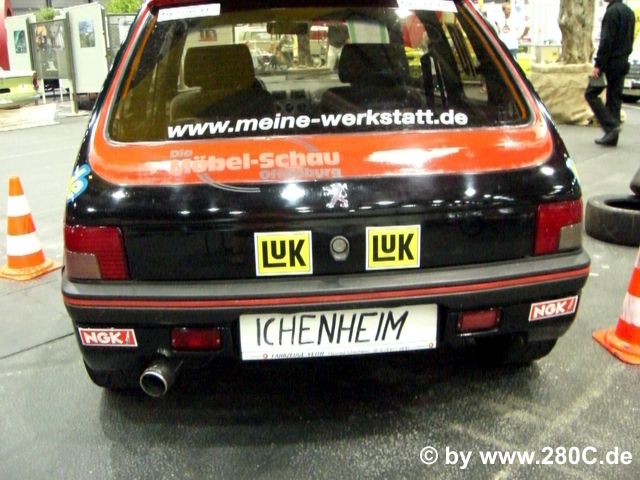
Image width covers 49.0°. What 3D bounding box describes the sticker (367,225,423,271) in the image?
[{"bbox_3d":[0.194,0.021,1.870,0.148,0.118,0.010,-3,16,-5],"label":"sticker"}]

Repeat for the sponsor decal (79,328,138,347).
[{"bbox_3d":[-0.572,0.264,1.900,0.163,0.053,0.010,-1,21,13],"label":"sponsor decal"}]

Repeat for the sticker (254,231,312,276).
[{"bbox_3d":[-0.096,0.038,1.846,0.148,0.118,0.010,-3,16,-5],"label":"sticker"}]

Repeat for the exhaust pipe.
[{"bbox_3d":[-0.439,0.365,1.950,0.075,0.075,0.160,-1,16,3],"label":"exhaust pipe"}]

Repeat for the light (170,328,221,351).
[{"bbox_3d":[-0.330,0.261,1.872,0.121,0.054,0.040,-2,16,0],"label":"light"}]

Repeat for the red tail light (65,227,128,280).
[{"bbox_3d":[-0.606,0.038,1.901,0.190,0.145,0.090,1,16,11],"label":"red tail light"}]

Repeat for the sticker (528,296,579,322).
[{"bbox_3d":[0.670,0.196,2.005,0.163,0.053,0.010,-7,22,-21],"label":"sticker"}]

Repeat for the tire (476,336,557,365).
[{"bbox_3d":[0.657,0.164,2.545,0.180,0.566,0.566,-3,16,-5],"label":"tire"}]

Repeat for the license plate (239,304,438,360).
[{"bbox_3d":[0.056,0.247,1.883,0.527,0.130,0.015,-3,16,-5],"label":"license plate"}]

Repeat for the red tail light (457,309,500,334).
[{"bbox_3d":[0.438,0.217,1.935,0.121,0.054,0.040,-5,16,-9],"label":"red tail light"}]

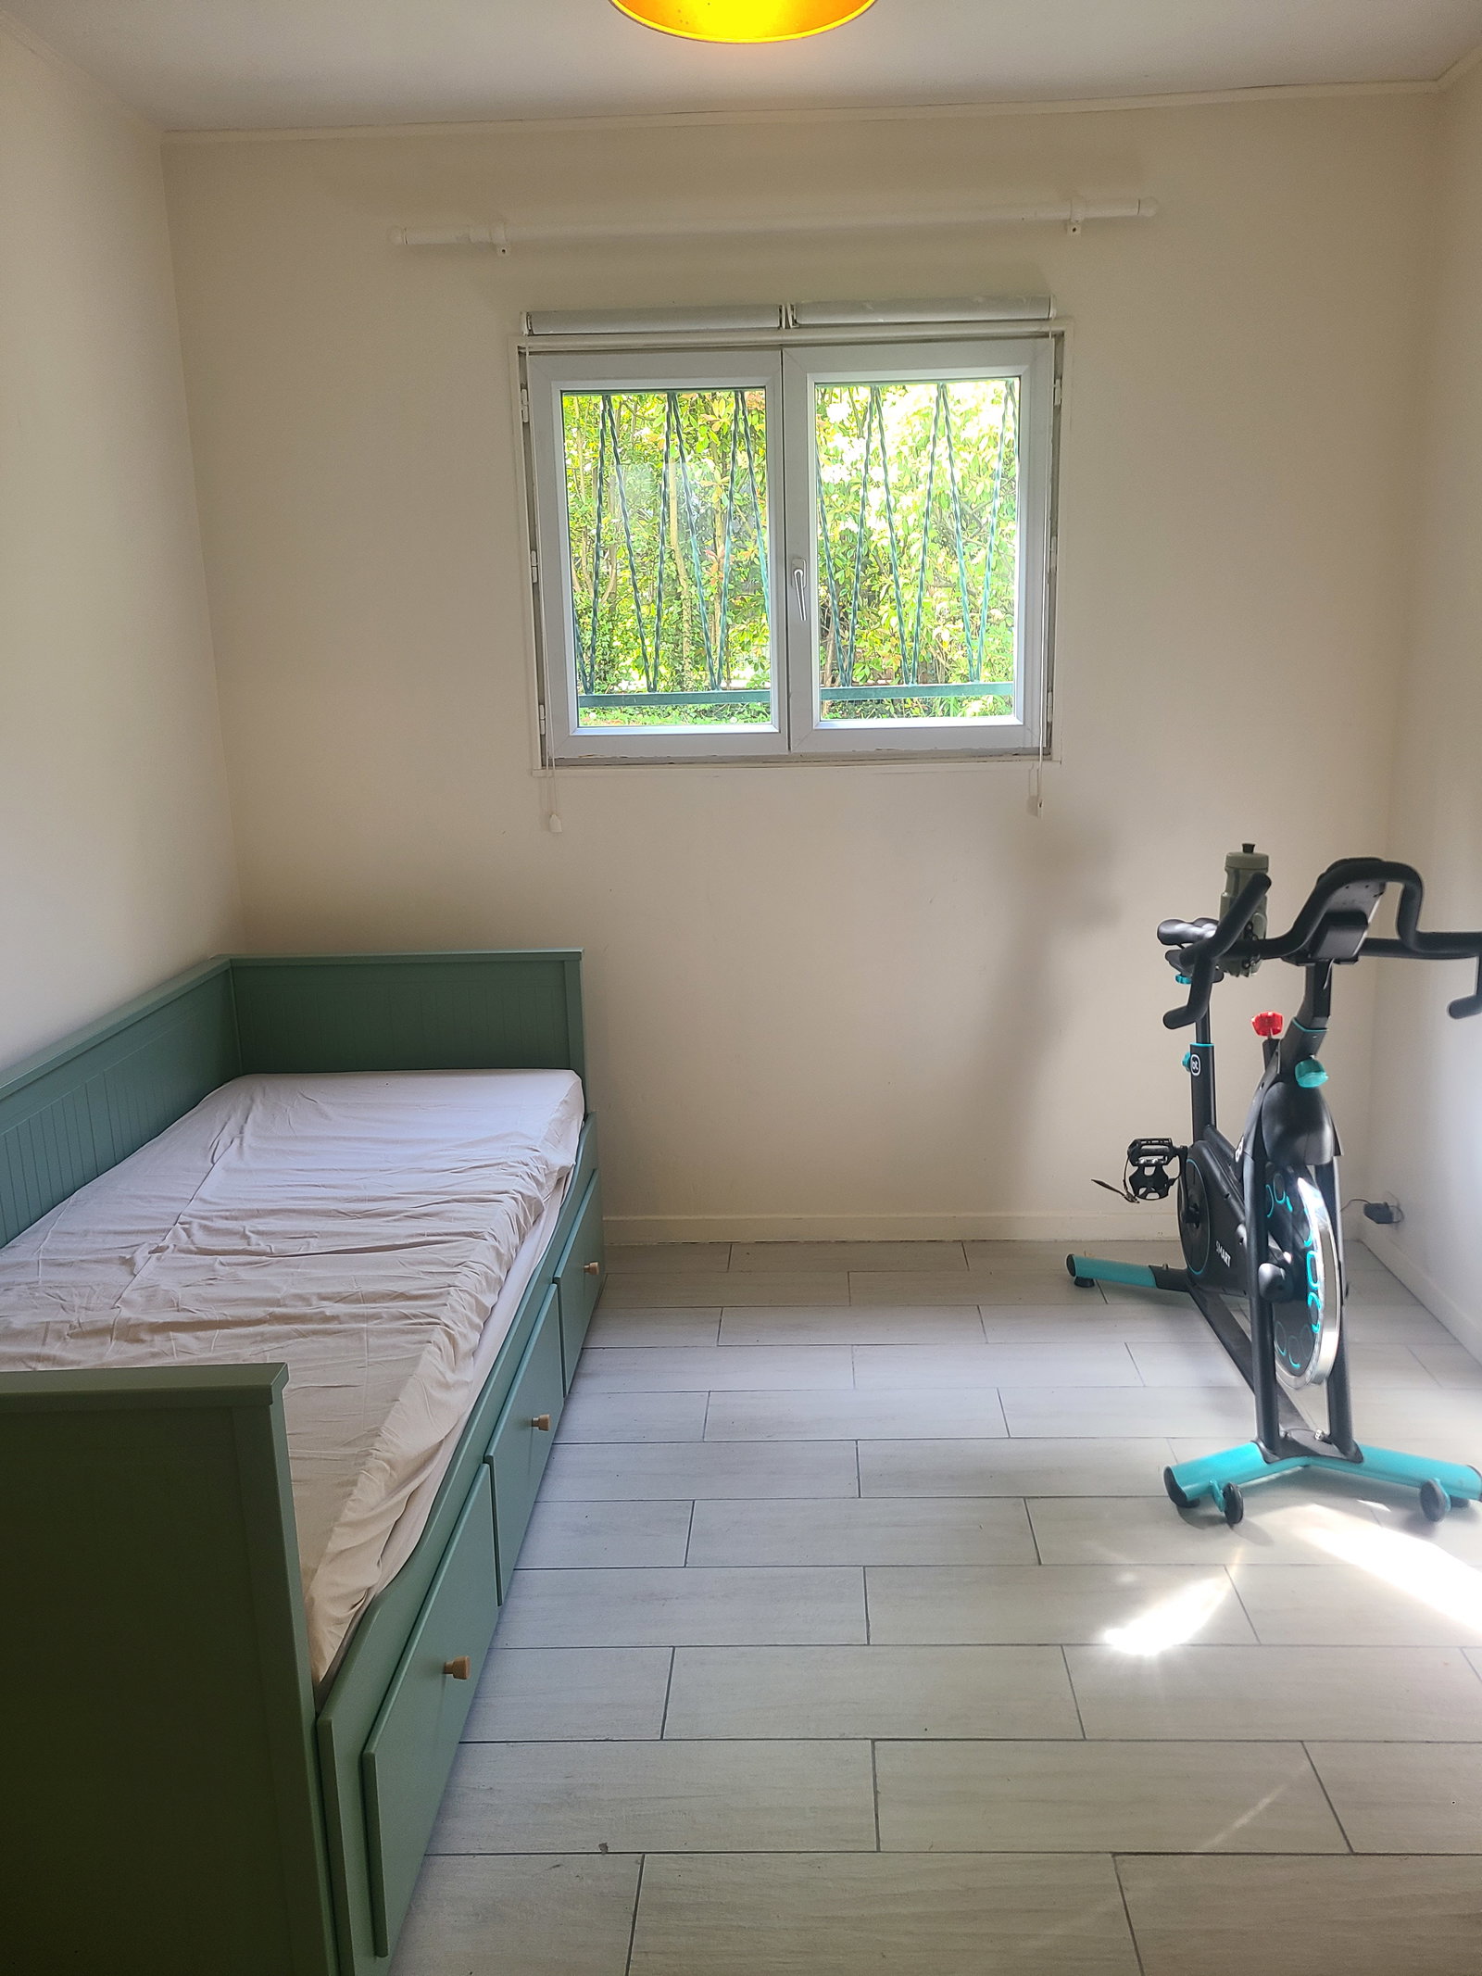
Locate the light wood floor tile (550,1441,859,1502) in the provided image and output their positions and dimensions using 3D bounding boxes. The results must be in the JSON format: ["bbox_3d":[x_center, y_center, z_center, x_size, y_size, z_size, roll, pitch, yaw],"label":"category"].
[{"bbox_3d":[-0.076,0.923,2.826,0.598,0.011,0.202,-1,13,3],"label":"light wood floor tile"}]

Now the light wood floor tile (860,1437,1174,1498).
[{"bbox_3d":[0.523,0.908,2.792,0.598,0.011,0.202,-1,13,3],"label":"light wood floor tile"}]

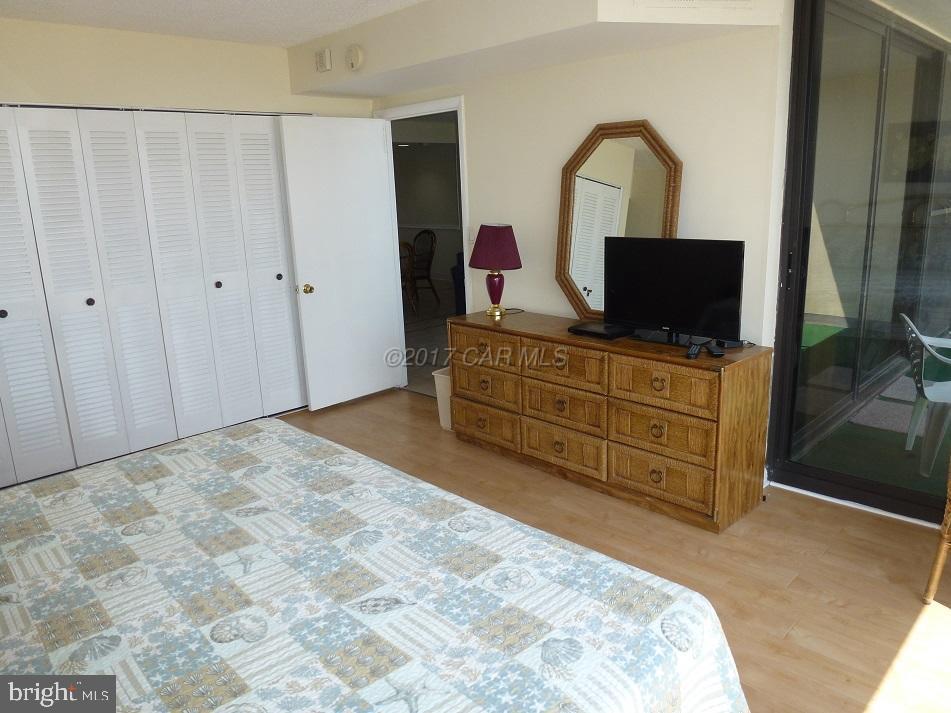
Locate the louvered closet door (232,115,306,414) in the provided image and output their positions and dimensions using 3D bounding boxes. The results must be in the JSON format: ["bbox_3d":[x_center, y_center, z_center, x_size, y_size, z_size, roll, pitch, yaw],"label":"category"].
[{"bbox_3d":[-1.419,-0.581,4.524,0.295,2.021,0.035,-15,19,-42],"label":"louvered closet door"}]

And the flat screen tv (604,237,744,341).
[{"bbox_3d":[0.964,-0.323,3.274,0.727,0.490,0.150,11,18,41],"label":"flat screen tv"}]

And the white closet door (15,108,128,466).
[{"bbox_3d":[-2.259,-0.349,3.736,0.295,1.989,0.035,-15,19,-42],"label":"white closet door"}]

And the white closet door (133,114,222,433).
[{"bbox_3d":[-1.841,-0.467,4.127,0.295,2.006,0.035,-15,19,-42],"label":"white closet door"}]

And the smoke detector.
[{"bbox_3d":[-0.711,-1.747,3.868,0.045,0.145,0.145,-15,19,-42],"label":"smoke detector"}]

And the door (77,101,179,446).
[{"bbox_3d":[-2.050,-0.409,3.931,0.295,1.998,0.035,-15,19,-42],"label":"door"}]

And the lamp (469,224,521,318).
[{"bbox_3d":[0.125,-0.531,4.088,0.325,0.550,0.325,-2,14,0],"label":"lamp"}]

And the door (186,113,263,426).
[{"bbox_3d":[-1.630,-0.524,4.325,0.295,2.013,0.035,-15,19,-42],"label":"door"}]

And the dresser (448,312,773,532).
[{"bbox_3d":[0.607,0.243,3.612,0.440,0.750,1.790,-14,18,-41],"label":"dresser"}]

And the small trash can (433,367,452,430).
[{"bbox_3d":[-0.091,0.279,4.379,0.300,0.370,0.250,-14,18,-41],"label":"small trash can"}]

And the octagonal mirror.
[{"bbox_3d":[0.756,-0.702,3.587,0.045,1.080,0.765,-15,19,-42],"label":"octagonal mirror"}]

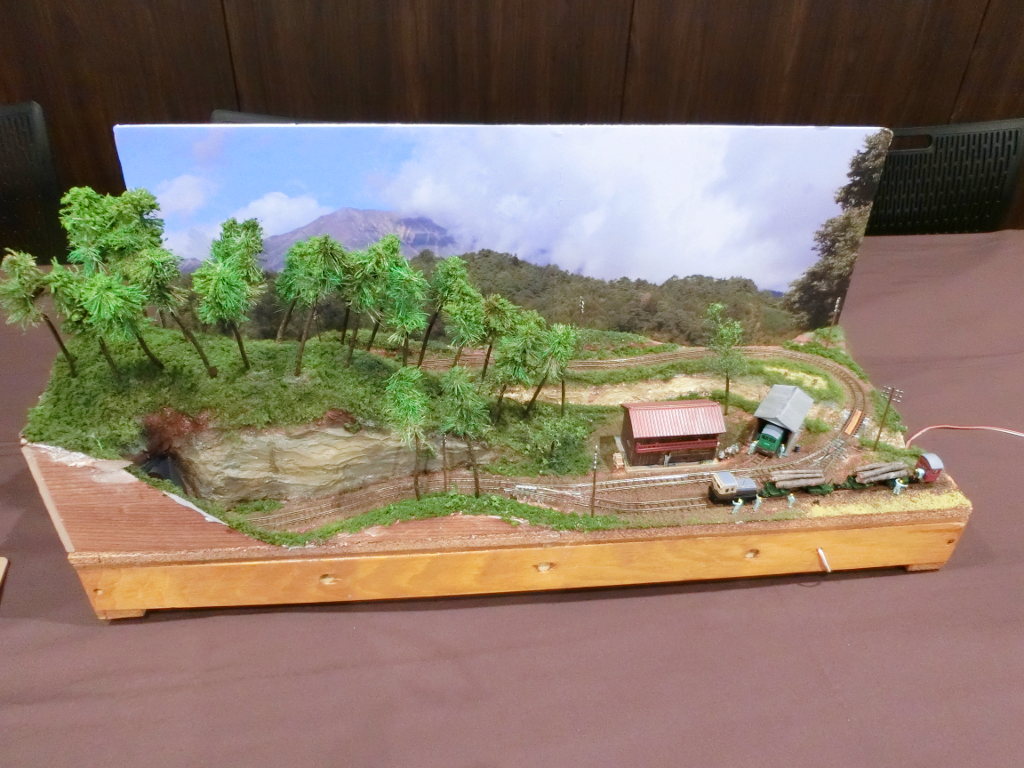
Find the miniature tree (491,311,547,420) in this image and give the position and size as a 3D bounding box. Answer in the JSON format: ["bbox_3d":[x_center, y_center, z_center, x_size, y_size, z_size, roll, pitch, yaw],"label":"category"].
[{"bbox_3d":[0.007,-0.016,0.797,0.060,0.143,0.055,-2,33,-5],"label":"miniature tree"}]

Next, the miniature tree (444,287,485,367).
[{"bbox_3d":[-0.051,-0.055,0.811,0.046,0.111,0.046,-2,33,-5],"label":"miniature tree"}]

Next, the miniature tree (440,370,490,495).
[{"bbox_3d":[-0.045,0.050,0.705,0.049,0.154,0.049,-2,33,-5],"label":"miniature tree"}]

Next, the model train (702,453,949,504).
[{"bbox_3d":[0.333,0.102,0.786,0.259,0.030,0.026,-4,33,-8],"label":"model train"}]

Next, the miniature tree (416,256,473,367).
[{"bbox_3d":[-0.073,-0.072,0.804,0.061,0.140,0.055,-2,33,-5],"label":"miniature tree"}]

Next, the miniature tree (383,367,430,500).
[{"bbox_3d":[-0.100,0.052,0.700,0.045,0.158,0.045,-2,33,-5],"label":"miniature tree"}]

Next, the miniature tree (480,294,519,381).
[{"bbox_3d":[-0.014,-0.046,0.815,0.042,0.119,0.042,-2,33,-5],"label":"miniature tree"}]

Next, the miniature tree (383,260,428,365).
[{"bbox_3d":[-0.115,-0.072,0.799,0.050,0.130,0.050,-2,33,-5],"label":"miniature tree"}]

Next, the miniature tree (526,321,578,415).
[{"bbox_3d":[0.043,-0.013,0.810,0.059,0.120,0.055,-2,33,-5],"label":"miniature tree"}]

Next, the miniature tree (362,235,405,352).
[{"bbox_3d":[-0.139,-0.093,0.801,0.045,0.142,0.045,-2,33,-5],"label":"miniature tree"}]

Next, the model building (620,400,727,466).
[{"bbox_3d":[0.178,0.051,0.825,0.105,0.062,0.058,-3,33,-7],"label":"model building"}]

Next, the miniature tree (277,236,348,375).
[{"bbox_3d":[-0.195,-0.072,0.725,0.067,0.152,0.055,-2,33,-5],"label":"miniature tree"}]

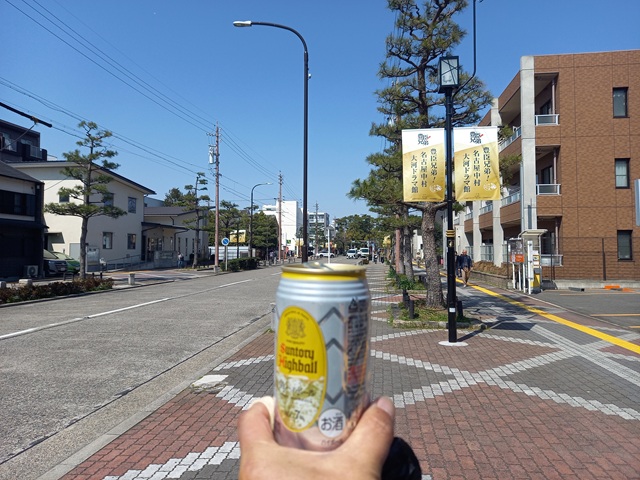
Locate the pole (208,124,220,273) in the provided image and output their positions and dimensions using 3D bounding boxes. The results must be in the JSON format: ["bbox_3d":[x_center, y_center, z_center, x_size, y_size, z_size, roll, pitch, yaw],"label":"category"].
[{"bbox_3d":[-7.831,-3.088,34.356,0.850,11.000,0.700,0,-1,8],"label":"pole"}]

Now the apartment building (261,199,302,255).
[{"bbox_3d":[-8.638,-2.186,106.672,8.600,12.600,10.000,0,-1,8],"label":"apartment building"}]

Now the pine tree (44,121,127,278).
[{"bbox_3d":[-13.403,-2.286,26.506,4.600,9.050,4.400,0,-1,8],"label":"pine tree"}]

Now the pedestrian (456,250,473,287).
[{"bbox_3d":[6.411,1.237,20.419,0.580,1.640,0.500,0,-1,8],"label":"pedestrian"}]

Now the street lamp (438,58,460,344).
[{"bbox_3d":[2.268,-0.675,8.058,0.340,4.900,0.340,0,-1,8],"label":"street lamp"}]

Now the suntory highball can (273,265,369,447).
[{"bbox_3d":[0.002,0.081,0.322,0.066,0.122,0.066,0,1,0],"label":"suntory highball can"}]

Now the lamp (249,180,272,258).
[{"bbox_3d":[-5.540,-1.366,43.968,2.200,8.000,0.300,0,-1,8],"label":"lamp"}]

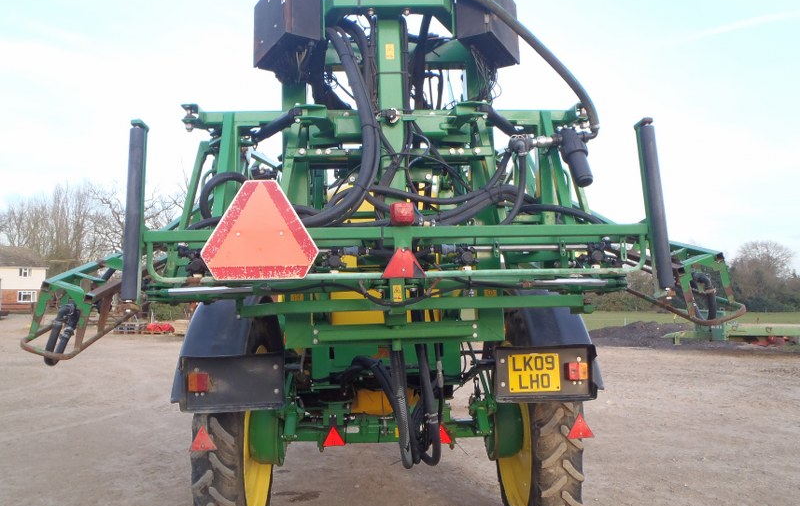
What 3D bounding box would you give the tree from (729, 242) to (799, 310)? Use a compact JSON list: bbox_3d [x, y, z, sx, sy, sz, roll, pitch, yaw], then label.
[{"bbox_3d":[39.322,2.434,70.000,6.800,7.600,6.500,-3,-4,27],"label":"tree"}]

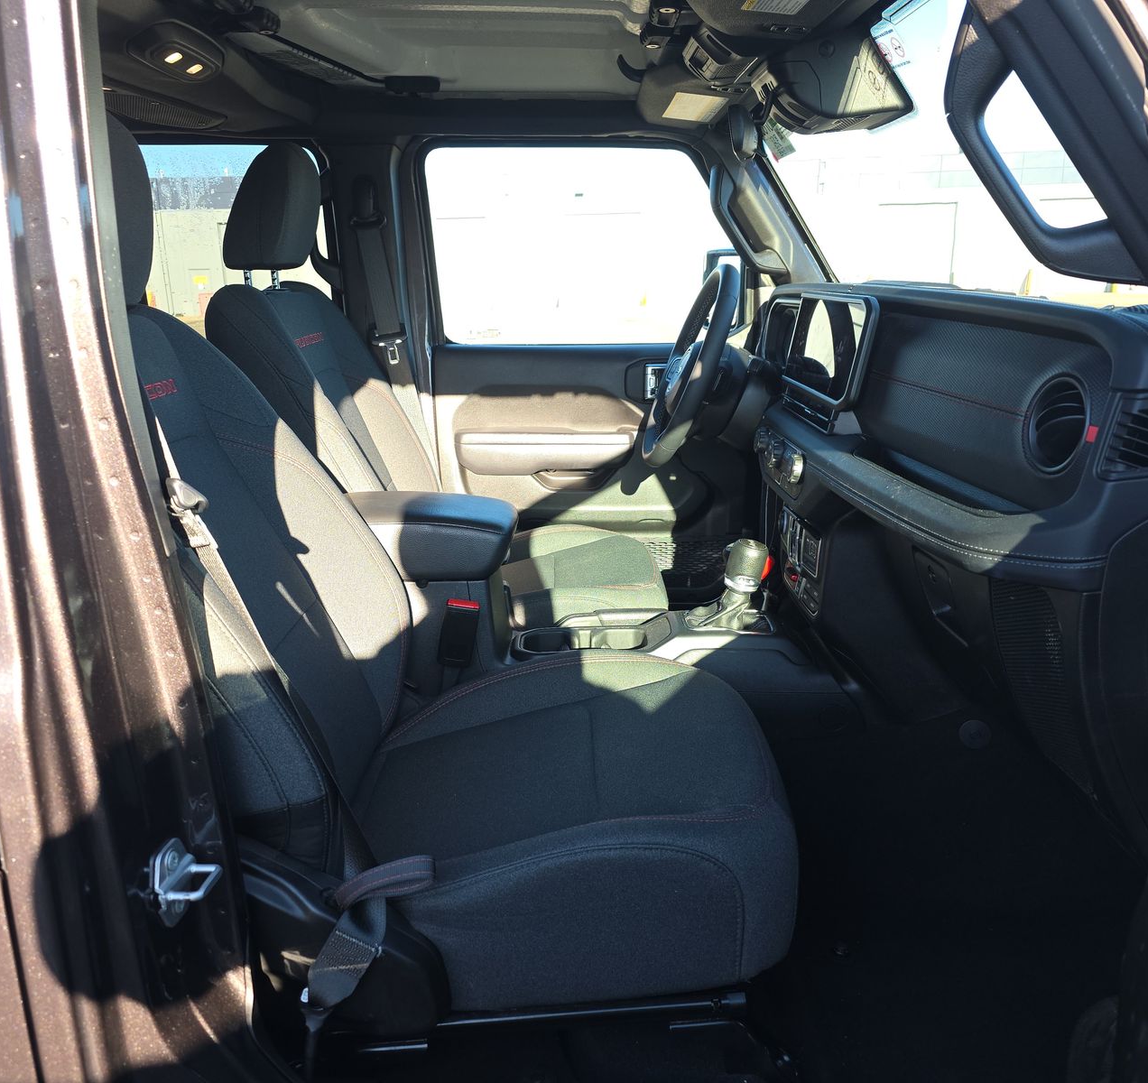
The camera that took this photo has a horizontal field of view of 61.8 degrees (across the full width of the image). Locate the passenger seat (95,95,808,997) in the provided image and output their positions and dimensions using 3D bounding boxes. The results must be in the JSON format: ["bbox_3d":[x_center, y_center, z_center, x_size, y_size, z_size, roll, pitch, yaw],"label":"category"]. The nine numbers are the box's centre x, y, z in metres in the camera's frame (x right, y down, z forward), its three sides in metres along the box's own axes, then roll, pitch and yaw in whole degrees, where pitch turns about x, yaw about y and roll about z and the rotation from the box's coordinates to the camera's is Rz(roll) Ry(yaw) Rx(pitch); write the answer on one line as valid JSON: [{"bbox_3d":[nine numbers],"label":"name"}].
[{"bbox_3d":[-0.184,-0.033,1.019,0.806,0.836,0.541,0,15,1],"label":"passenger seat"}]

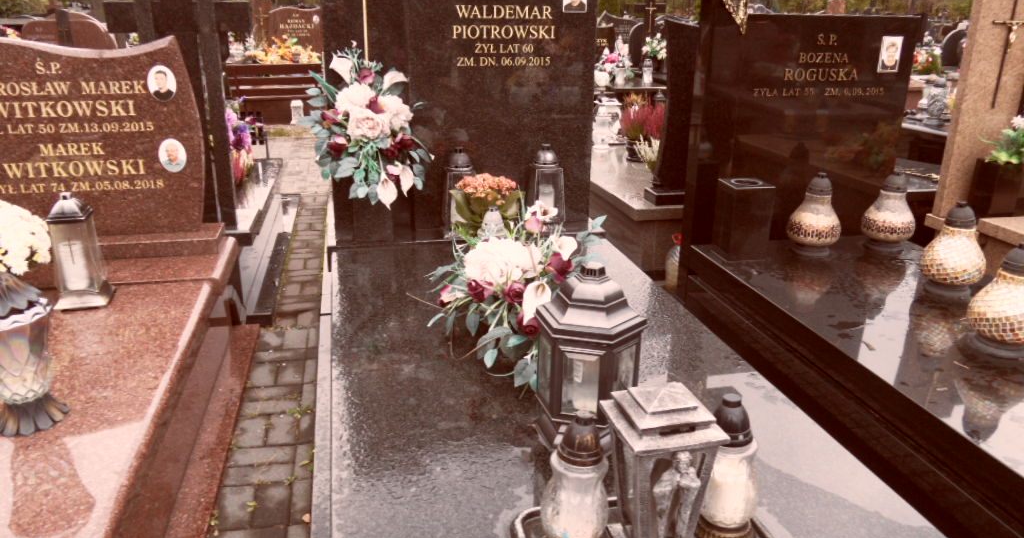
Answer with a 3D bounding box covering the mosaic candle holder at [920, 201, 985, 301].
[{"bbox_3d":[1.472,-0.068,2.348,0.188,0.310,0.188,-4,21,-13],"label":"mosaic candle holder"}]

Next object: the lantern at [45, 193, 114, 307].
[{"bbox_3d":[-1.393,-0.070,2.261,0.158,0.349,0.160,-4,21,-13],"label":"lantern"}]

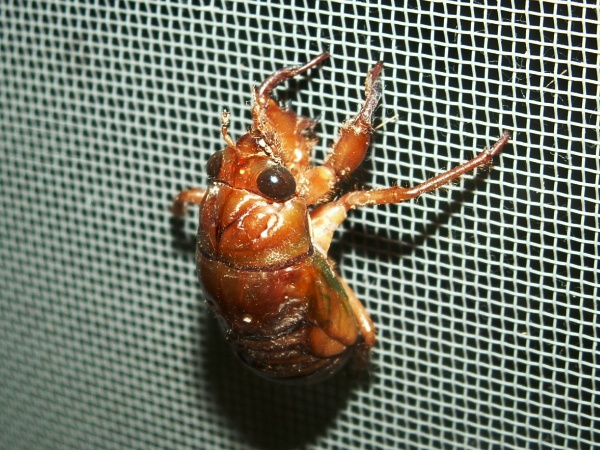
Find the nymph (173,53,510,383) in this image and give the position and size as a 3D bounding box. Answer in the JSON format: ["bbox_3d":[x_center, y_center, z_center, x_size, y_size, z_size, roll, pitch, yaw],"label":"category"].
[{"bbox_3d":[0.001,0.001,0.110,0.037,0.035,0.020,5,20,33],"label":"nymph"}]

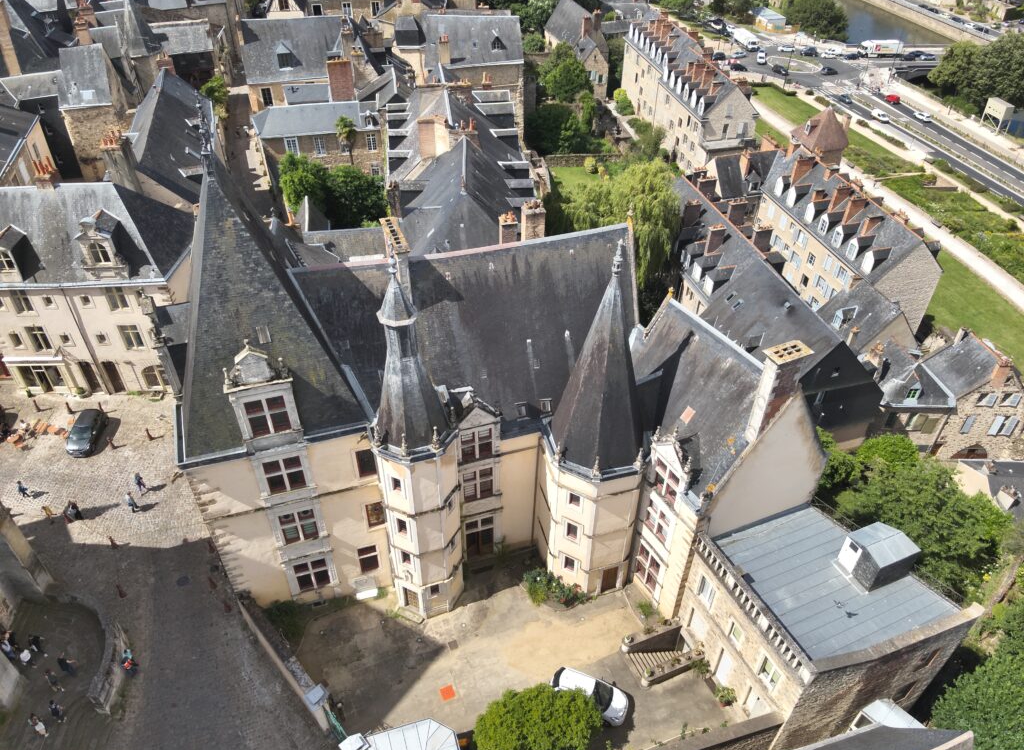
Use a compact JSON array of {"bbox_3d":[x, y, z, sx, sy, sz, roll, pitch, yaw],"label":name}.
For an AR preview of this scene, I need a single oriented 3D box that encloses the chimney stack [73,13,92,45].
[{"bbox_3d":[-51.397,-41.309,85.004,1.550,3.700,0.900,-21,43,-25],"label":"chimney stack"}]

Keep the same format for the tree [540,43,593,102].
[{"bbox_3d":[9.553,-52.815,124.788,9.200,9.900,9.200,3,38,3],"label":"tree"}]

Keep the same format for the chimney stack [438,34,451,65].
[{"bbox_3d":[-9.086,-43.944,96.000,1.200,3.800,0.800,-8,39,-10],"label":"chimney stack"}]

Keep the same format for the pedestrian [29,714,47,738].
[{"bbox_3d":[-22.031,16.291,33.004,0.420,1.700,0.500,20,43,23],"label":"pedestrian"}]

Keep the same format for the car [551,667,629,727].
[{"bbox_3d":[4.153,17.342,38.540,4.250,1.470,1.770,16,40,19],"label":"car"}]

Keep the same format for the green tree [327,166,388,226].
[{"bbox_3d":[-18.044,-20.741,82.592,7.000,7.500,7.000,-7,39,-10],"label":"green tree"}]

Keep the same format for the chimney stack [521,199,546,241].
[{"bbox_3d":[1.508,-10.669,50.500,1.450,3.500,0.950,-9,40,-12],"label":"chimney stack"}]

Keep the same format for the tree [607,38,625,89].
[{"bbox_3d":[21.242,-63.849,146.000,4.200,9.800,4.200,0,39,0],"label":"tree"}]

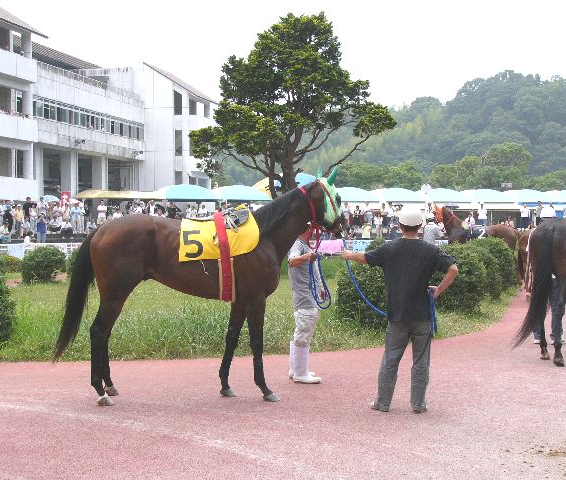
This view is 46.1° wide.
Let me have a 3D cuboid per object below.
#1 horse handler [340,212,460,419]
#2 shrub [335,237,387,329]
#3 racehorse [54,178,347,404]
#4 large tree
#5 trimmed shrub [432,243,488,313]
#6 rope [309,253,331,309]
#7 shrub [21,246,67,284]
[{"bbox_3d":[0.985,0.587,5.640,0.970,1.700,0.560,0,2,-7],"label":"horse handler"},{"bbox_3d":[1.330,0.669,10.100,1.150,1.250,1.150,0,2,0],"label":"shrub"},{"bbox_3d":[-0.753,0.410,5.930,2.570,2.040,0.600,0,2,-2],"label":"racehorse"},{"bbox_3d":[0.310,-3.290,22.000,6.800,8.400,6.500,0,2,0],"label":"large tree"},{"bbox_3d":[3.110,0.642,12.000,1.250,1.180,1.250,0,2,0],"label":"trimmed shrub"},{"bbox_3d":[0.361,0.409,6.400,0.210,0.540,0.130,0,2,0],"label":"rope"},{"bbox_3d":[-5.950,0.609,16.600,1.160,0.950,1.100,0,2,0],"label":"shrub"}]

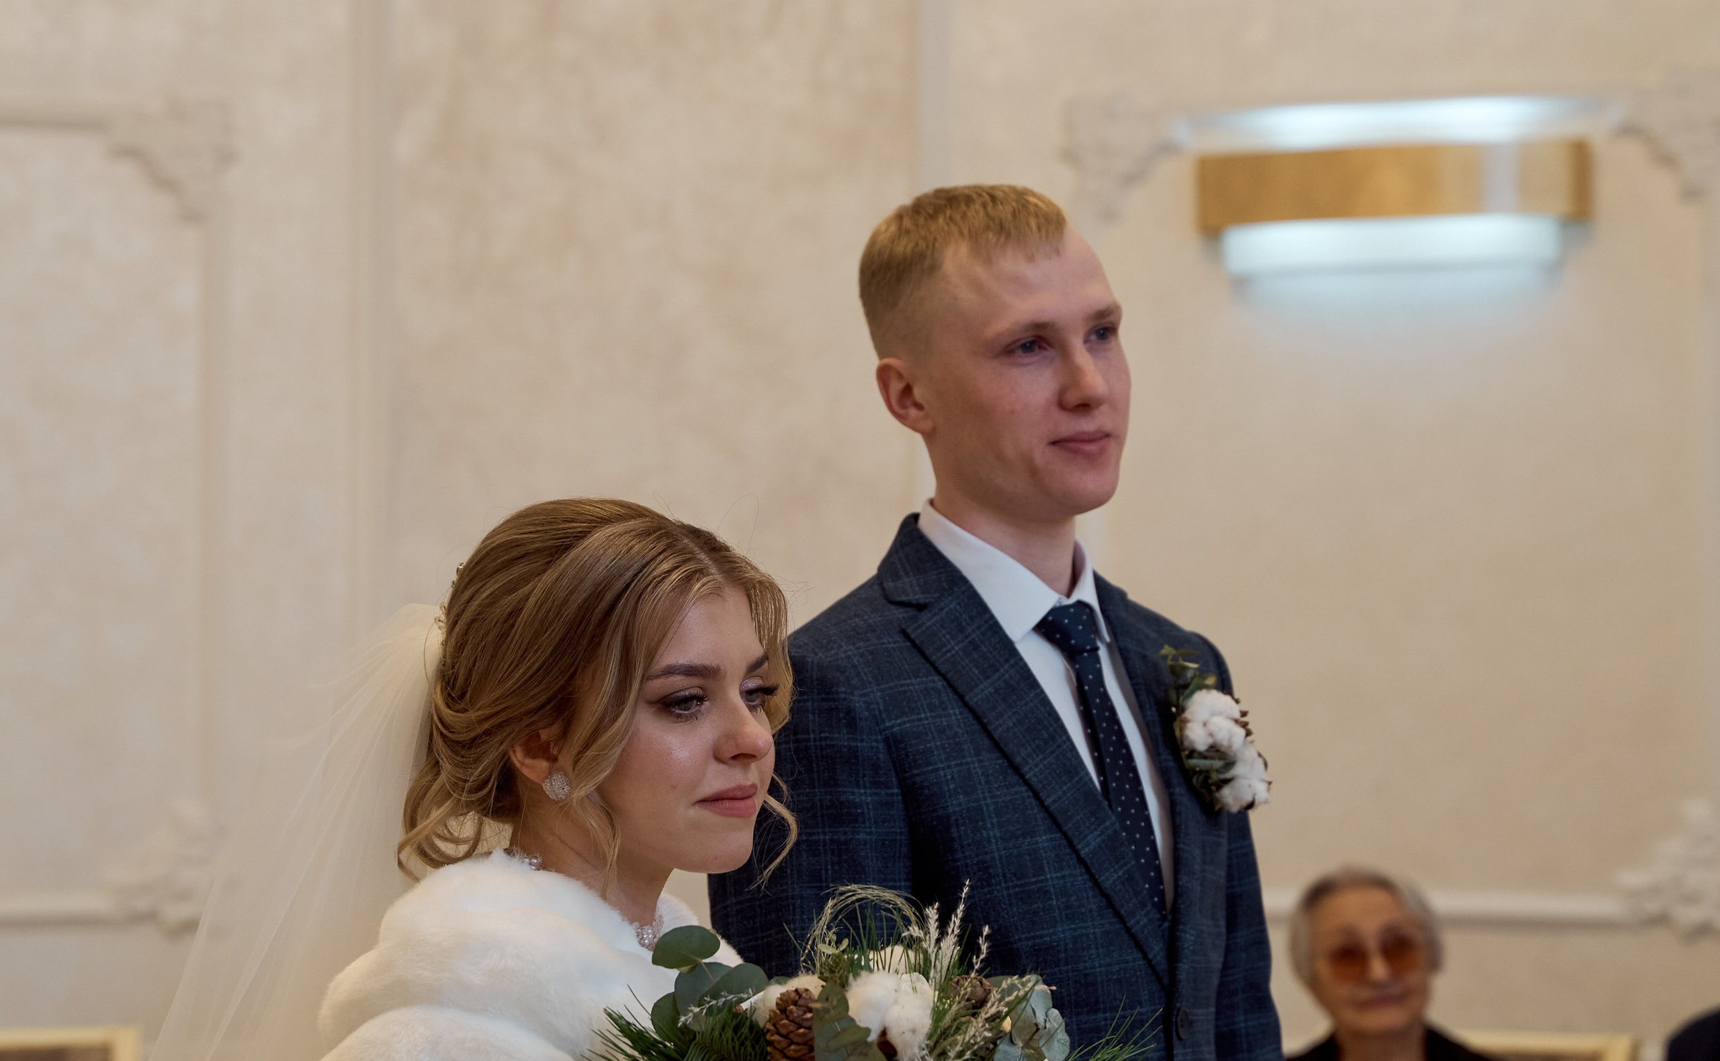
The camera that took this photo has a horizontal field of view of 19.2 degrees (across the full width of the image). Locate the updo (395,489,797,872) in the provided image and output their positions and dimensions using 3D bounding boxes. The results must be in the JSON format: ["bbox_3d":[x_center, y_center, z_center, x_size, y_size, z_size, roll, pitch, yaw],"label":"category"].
[{"bbox_3d":[-0.165,0.096,3.150,0.245,0.233,0.190,0,0,40],"label":"updo"}]

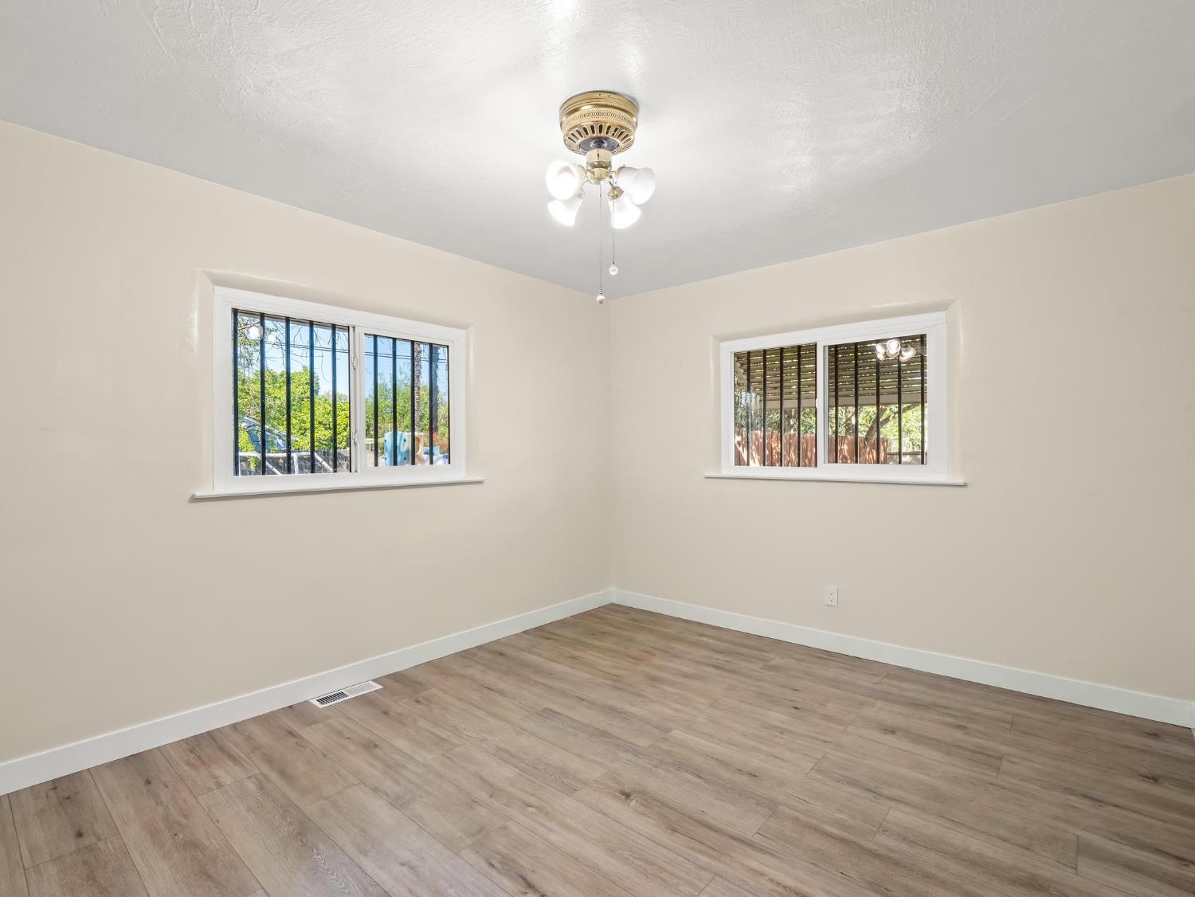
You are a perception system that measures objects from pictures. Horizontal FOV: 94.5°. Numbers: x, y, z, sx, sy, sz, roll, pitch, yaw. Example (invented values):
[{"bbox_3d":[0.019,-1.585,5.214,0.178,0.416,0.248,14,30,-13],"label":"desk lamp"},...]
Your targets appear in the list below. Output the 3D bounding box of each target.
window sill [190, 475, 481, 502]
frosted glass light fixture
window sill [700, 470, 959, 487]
[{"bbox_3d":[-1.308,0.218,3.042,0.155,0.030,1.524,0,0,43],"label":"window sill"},{"bbox_3d":[0.006,-0.869,2.016,0.400,0.685,0.400,0,0,-8],"label":"frosted glass light fixture"},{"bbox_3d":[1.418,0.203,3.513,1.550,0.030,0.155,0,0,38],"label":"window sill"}]

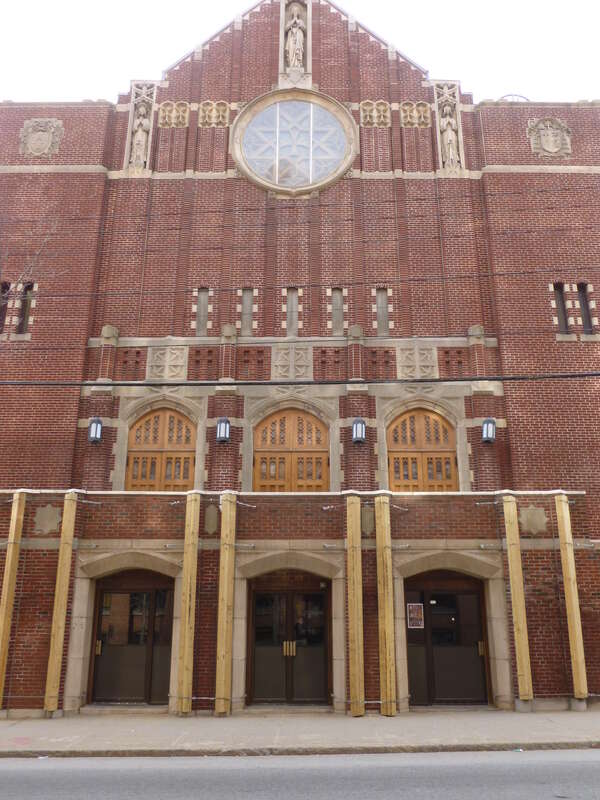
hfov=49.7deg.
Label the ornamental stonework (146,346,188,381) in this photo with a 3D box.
[{"bbox_3d":[-3.374,-0.910,16.545,1.053,0.926,0.150,0,-18,0],"label":"ornamental stonework"}]

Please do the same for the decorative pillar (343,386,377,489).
[{"bbox_3d":[1.456,1.126,15.793,0.840,2.988,0.400,0,-17,0],"label":"decorative pillar"}]

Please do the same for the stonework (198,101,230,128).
[{"bbox_3d":[-2.498,-8.325,18.994,0.906,0.983,0.180,0,-18,0],"label":"stonework"}]

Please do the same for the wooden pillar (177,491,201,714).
[{"bbox_3d":[-2.134,3.803,12.410,0.220,3.988,0.200,0,-17,0],"label":"wooden pillar"}]

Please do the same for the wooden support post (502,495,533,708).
[{"bbox_3d":[4.235,3.757,12.539,0.230,3.821,0.220,0,-17,0],"label":"wooden support post"}]

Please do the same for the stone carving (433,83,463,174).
[{"bbox_3d":[4.298,-7.768,18.683,0.760,3.185,0.420,0,-17,0],"label":"stone carving"}]

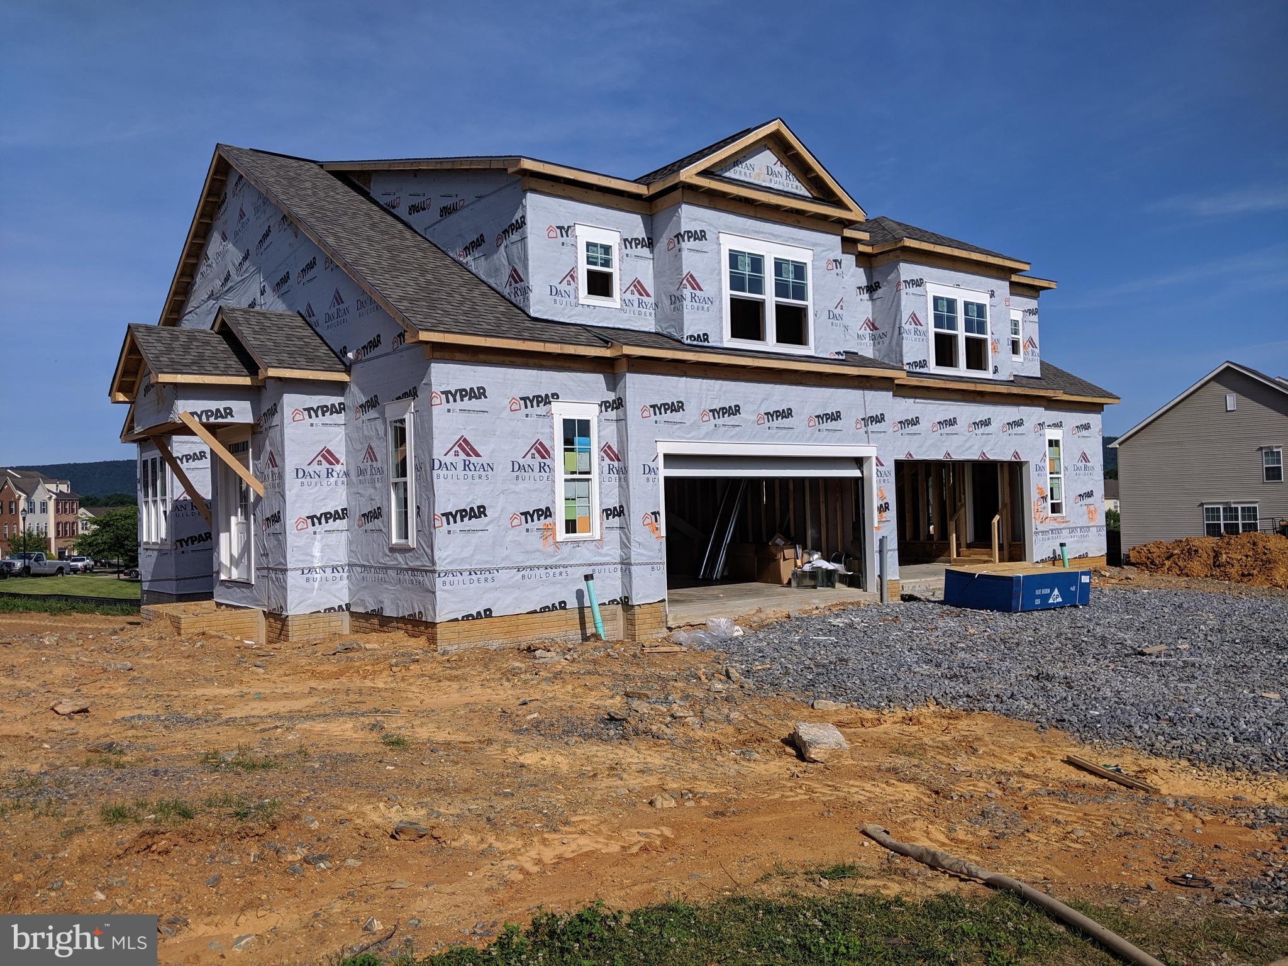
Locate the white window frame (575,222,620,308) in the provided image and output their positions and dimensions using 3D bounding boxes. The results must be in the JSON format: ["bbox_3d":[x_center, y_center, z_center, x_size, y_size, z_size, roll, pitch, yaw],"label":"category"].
[{"bbox_3d":[-0.702,-3.421,15.882,0.845,1.255,0.100,0,-2,-36],"label":"white window frame"}]

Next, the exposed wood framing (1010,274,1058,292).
[{"bbox_3d":[9.200,-4.761,23.764,2.050,0.140,0.100,0,-2,-36],"label":"exposed wood framing"}]

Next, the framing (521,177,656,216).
[{"bbox_3d":[-0.771,-4.528,15.827,2.440,0.240,0.100,0,-2,-36],"label":"framing"}]

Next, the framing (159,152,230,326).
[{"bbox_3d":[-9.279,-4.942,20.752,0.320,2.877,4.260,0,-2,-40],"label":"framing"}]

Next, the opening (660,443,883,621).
[{"bbox_3d":[2.200,0.707,16.803,4.920,2.660,0.220,0,-2,-36],"label":"opening"}]

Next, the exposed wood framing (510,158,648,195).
[{"bbox_3d":[-0.915,-4.672,15.434,2.320,0.150,0.160,0,-2,-36],"label":"exposed wood framing"}]

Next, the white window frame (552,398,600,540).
[{"bbox_3d":[-0.974,-0.177,14.772,0.810,2.030,0.100,0,-2,-36],"label":"white window frame"}]

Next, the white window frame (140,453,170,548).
[{"bbox_3d":[-10.595,0.364,21.765,0.130,2.100,3.050,0,-2,-36],"label":"white window frame"}]

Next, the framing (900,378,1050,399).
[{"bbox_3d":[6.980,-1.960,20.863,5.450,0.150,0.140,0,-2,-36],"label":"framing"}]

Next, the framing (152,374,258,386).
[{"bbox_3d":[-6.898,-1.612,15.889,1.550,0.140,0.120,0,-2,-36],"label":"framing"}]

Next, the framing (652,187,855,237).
[{"bbox_3d":[1.953,-4.583,17.354,3.820,0.270,0.850,0,-2,-36],"label":"framing"}]

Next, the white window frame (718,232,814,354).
[{"bbox_3d":[2.086,-3.130,16.916,2.090,1.850,0.130,0,-2,-36],"label":"white window frame"}]

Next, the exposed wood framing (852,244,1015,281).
[{"bbox_3d":[6.454,-4.555,20.929,4.200,0.290,0.250,0,-2,-36],"label":"exposed wood framing"}]

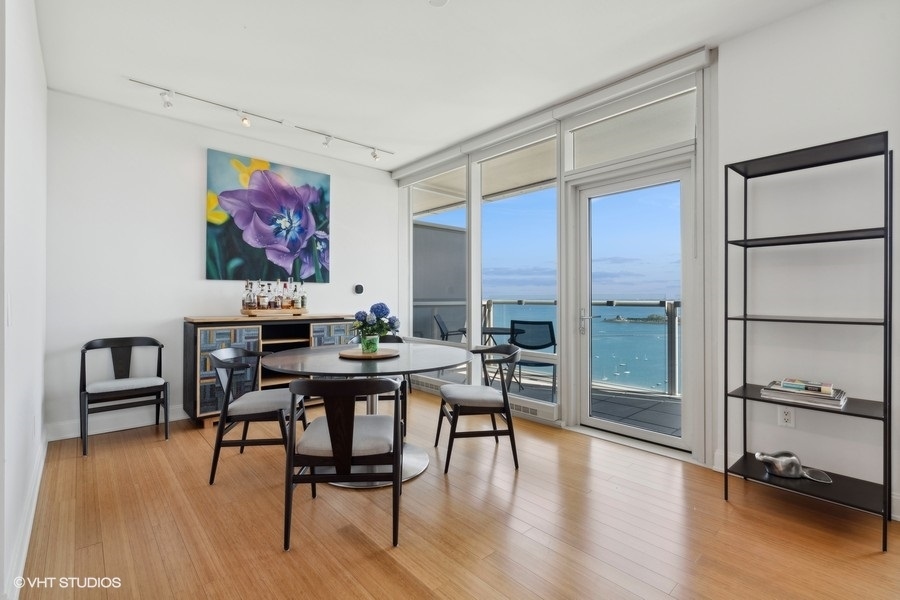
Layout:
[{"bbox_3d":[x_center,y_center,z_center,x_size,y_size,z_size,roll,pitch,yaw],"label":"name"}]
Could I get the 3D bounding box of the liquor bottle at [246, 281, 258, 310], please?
[{"bbox_3d":[-1.911,-0.041,3.860,0.100,0.280,0.090,0,0,-43],"label":"liquor bottle"}]

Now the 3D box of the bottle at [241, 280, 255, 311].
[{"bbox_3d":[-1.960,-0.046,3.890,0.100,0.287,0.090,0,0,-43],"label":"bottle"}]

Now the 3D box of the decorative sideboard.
[{"bbox_3d":[-1.733,0.632,4.068,1.534,0.934,0.448,0,0,-43],"label":"decorative sideboard"}]

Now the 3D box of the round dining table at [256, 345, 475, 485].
[{"bbox_3d":[-0.505,0.728,2.667,1.380,0.725,1.380,0,0,0],"label":"round dining table"}]

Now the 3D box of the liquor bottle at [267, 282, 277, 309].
[{"bbox_3d":[-1.792,-0.042,4.015,0.085,0.262,0.080,0,0,-43],"label":"liquor bottle"}]

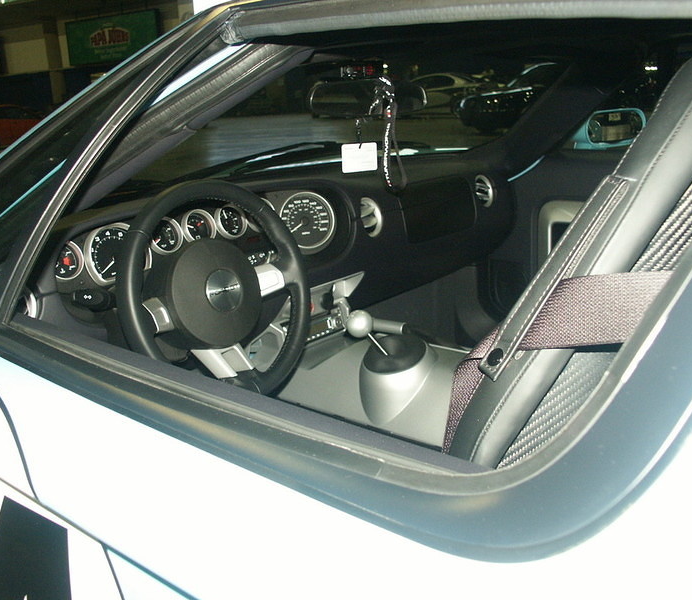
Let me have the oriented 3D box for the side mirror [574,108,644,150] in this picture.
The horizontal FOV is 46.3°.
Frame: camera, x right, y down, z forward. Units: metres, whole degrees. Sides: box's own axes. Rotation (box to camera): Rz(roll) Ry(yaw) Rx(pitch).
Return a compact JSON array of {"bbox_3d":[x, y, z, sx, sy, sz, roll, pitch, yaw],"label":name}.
[{"bbox_3d":[0.703,-0.453,2.150,0.215,0.115,0.120,-12,13,-31],"label":"side mirror"}]

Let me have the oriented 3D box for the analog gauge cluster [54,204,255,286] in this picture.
[{"bbox_3d":[-0.321,-0.095,1.425,0.385,0.112,0.055,-14,3,-38],"label":"analog gauge cluster"}]

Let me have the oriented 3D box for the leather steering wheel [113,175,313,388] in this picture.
[{"bbox_3d":[-0.207,-0.007,1.307,0.370,0.370,0.085,-16,4,-41],"label":"leather steering wheel"}]

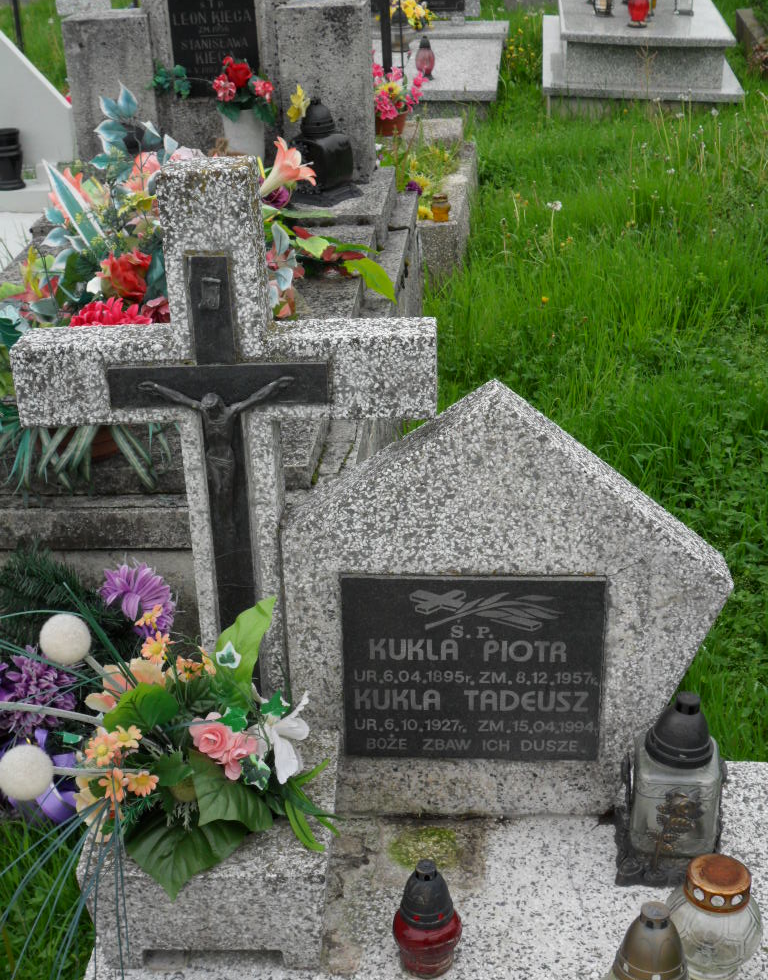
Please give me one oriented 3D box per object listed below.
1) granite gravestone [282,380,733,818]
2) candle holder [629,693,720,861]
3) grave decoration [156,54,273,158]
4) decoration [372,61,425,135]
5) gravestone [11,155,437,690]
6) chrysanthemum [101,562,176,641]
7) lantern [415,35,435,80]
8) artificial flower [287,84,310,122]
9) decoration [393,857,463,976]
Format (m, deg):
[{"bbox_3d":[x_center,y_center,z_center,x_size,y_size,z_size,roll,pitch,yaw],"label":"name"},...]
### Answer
[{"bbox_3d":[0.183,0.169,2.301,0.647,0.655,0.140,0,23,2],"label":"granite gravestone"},{"bbox_3d":[0.420,0.399,2.216,0.128,0.257,0.125,2,27,6],"label":"candle holder"},{"bbox_3d":[-0.509,-1.134,4.704,0.371,0.388,0.200,2,27,5],"label":"grave decoration"},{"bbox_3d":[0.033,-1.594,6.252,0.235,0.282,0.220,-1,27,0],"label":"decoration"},{"bbox_3d":[-0.211,-0.015,2.183,0.571,0.910,0.105,0,27,2],"label":"gravestone"},{"bbox_3d":[-0.338,0.152,2.120,0.105,0.105,0.090,-1,27,0],"label":"chrysanthemum"},{"bbox_3d":[0.211,-2.083,7.410,0.095,0.199,0.095,-1,27,0],"label":"lantern"},{"bbox_3d":[-0.254,-1.151,4.571,0.071,0.119,0.065,2,27,5],"label":"artificial flower"},{"bbox_3d":[0.060,0.564,2.060,0.094,0.164,0.094,-1,27,0],"label":"decoration"}]

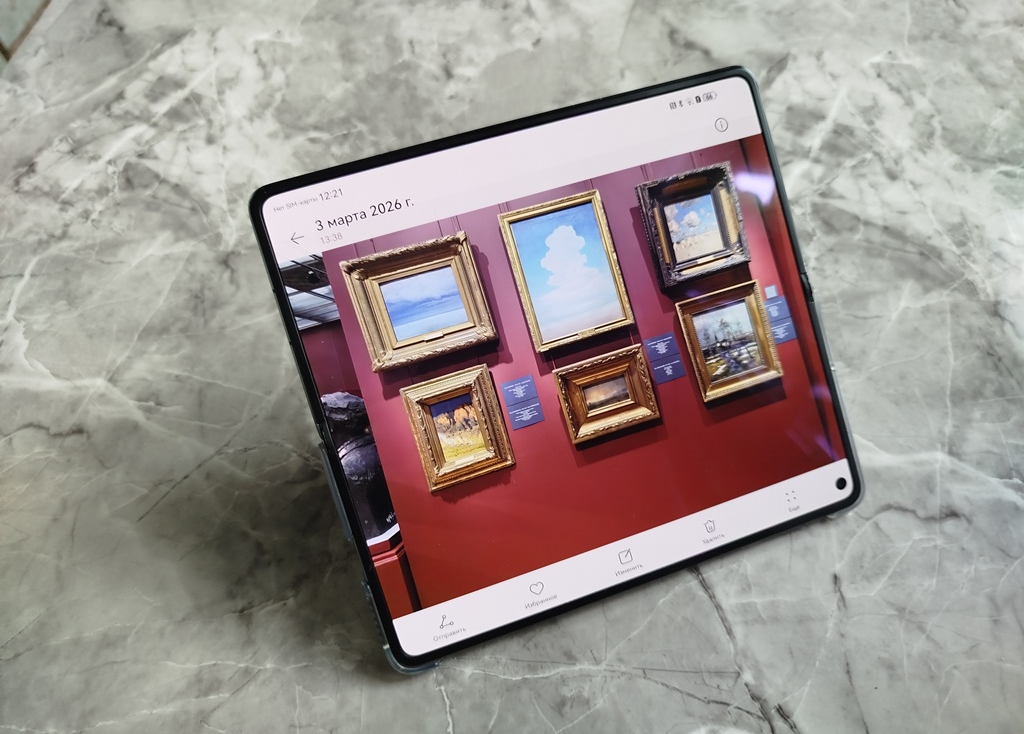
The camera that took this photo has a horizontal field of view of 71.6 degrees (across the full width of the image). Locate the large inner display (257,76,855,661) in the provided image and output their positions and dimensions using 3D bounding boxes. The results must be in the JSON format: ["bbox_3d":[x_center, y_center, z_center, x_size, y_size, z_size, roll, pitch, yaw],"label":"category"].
[{"bbox_3d":[0.020,-0.002,0.213,0.158,0.011,0.146,-17,95,-9],"label":"large inner display"}]

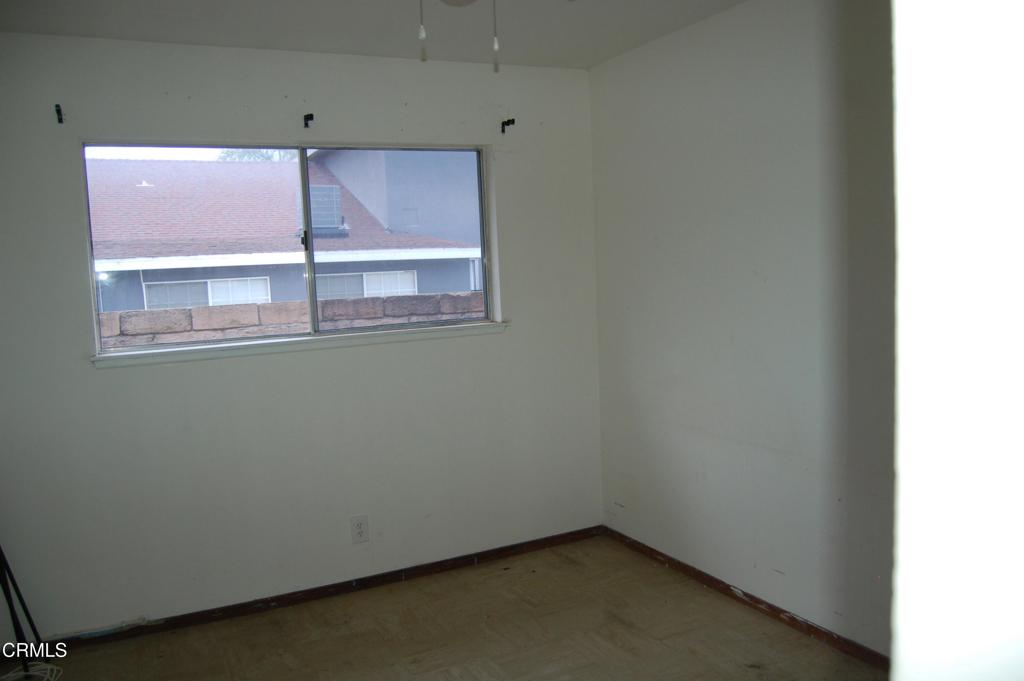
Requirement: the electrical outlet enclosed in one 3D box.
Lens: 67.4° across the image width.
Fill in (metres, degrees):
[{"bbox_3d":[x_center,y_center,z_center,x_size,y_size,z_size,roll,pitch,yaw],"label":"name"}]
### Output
[{"bbox_3d":[-0.679,0.845,3.433,0.076,0.121,0.010,-5,6,-25],"label":"electrical outlet"}]

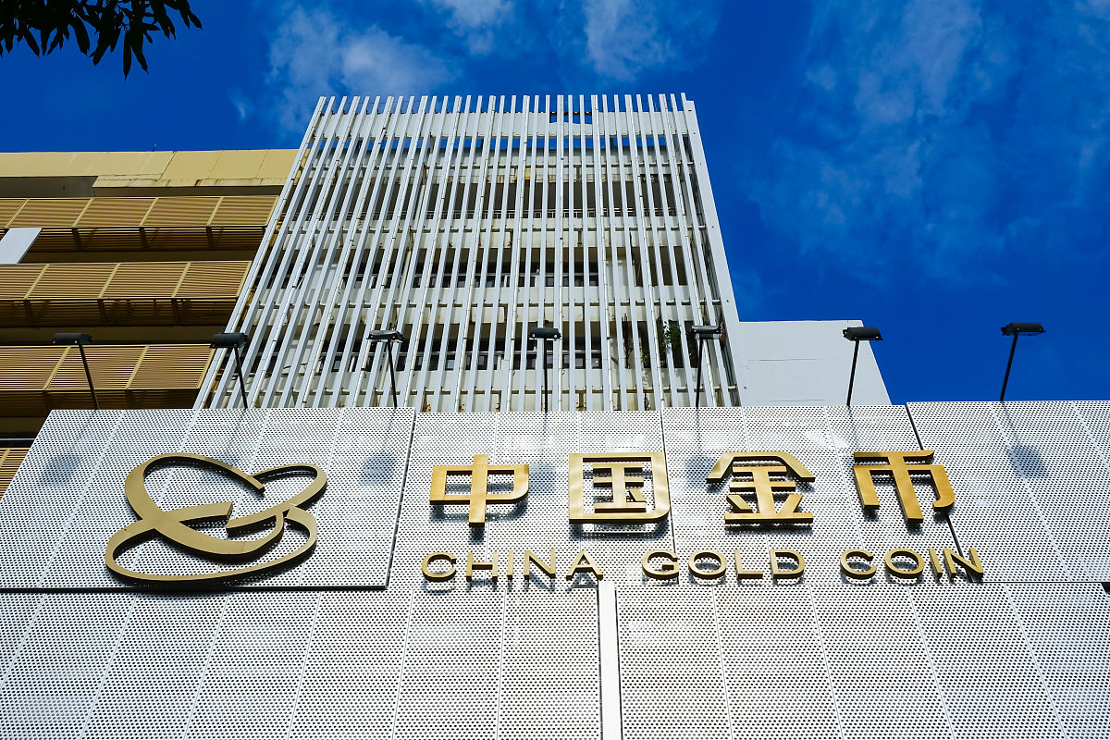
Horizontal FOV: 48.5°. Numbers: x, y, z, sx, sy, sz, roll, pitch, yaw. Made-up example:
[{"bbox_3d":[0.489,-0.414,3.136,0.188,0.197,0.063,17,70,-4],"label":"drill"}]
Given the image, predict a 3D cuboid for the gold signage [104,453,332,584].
[{"bbox_3d":[-3.904,1.721,14.516,2.270,2.227,0.100,0,-55,1],"label":"gold signage"}]

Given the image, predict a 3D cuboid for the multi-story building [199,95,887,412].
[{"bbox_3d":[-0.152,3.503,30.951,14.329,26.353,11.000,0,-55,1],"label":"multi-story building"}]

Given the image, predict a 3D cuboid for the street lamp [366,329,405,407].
[{"bbox_3d":[-2.172,0.014,16.109,0.479,0.295,1.100,0,-55,1],"label":"street lamp"}]

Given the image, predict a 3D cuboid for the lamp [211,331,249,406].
[{"bbox_3d":[-4.186,0.030,16.140,0.518,0.247,1.100,0,-55,1],"label":"lamp"}]

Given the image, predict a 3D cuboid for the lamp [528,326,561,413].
[{"bbox_3d":[-0.126,0.025,16.040,0.418,0.454,1.100,0,-55,1],"label":"lamp"}]

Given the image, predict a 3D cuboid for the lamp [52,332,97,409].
[{"bbox_3d":[-6.223,0.045,16.173,0.532,0.241,1.100,0,-55,1],"label":"lamp"}]

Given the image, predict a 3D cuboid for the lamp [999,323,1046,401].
[{"bbox_3d":[6.015,-0.073,16.014,0.564,0.289,1.100,0,-55,1],"label":"lamp"}]

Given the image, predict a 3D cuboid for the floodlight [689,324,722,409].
[{"bbox_3d":[1.936,-0.011,16.035,0.440,0.409,1.100,0,-55,1],"label":"floodlight"}]

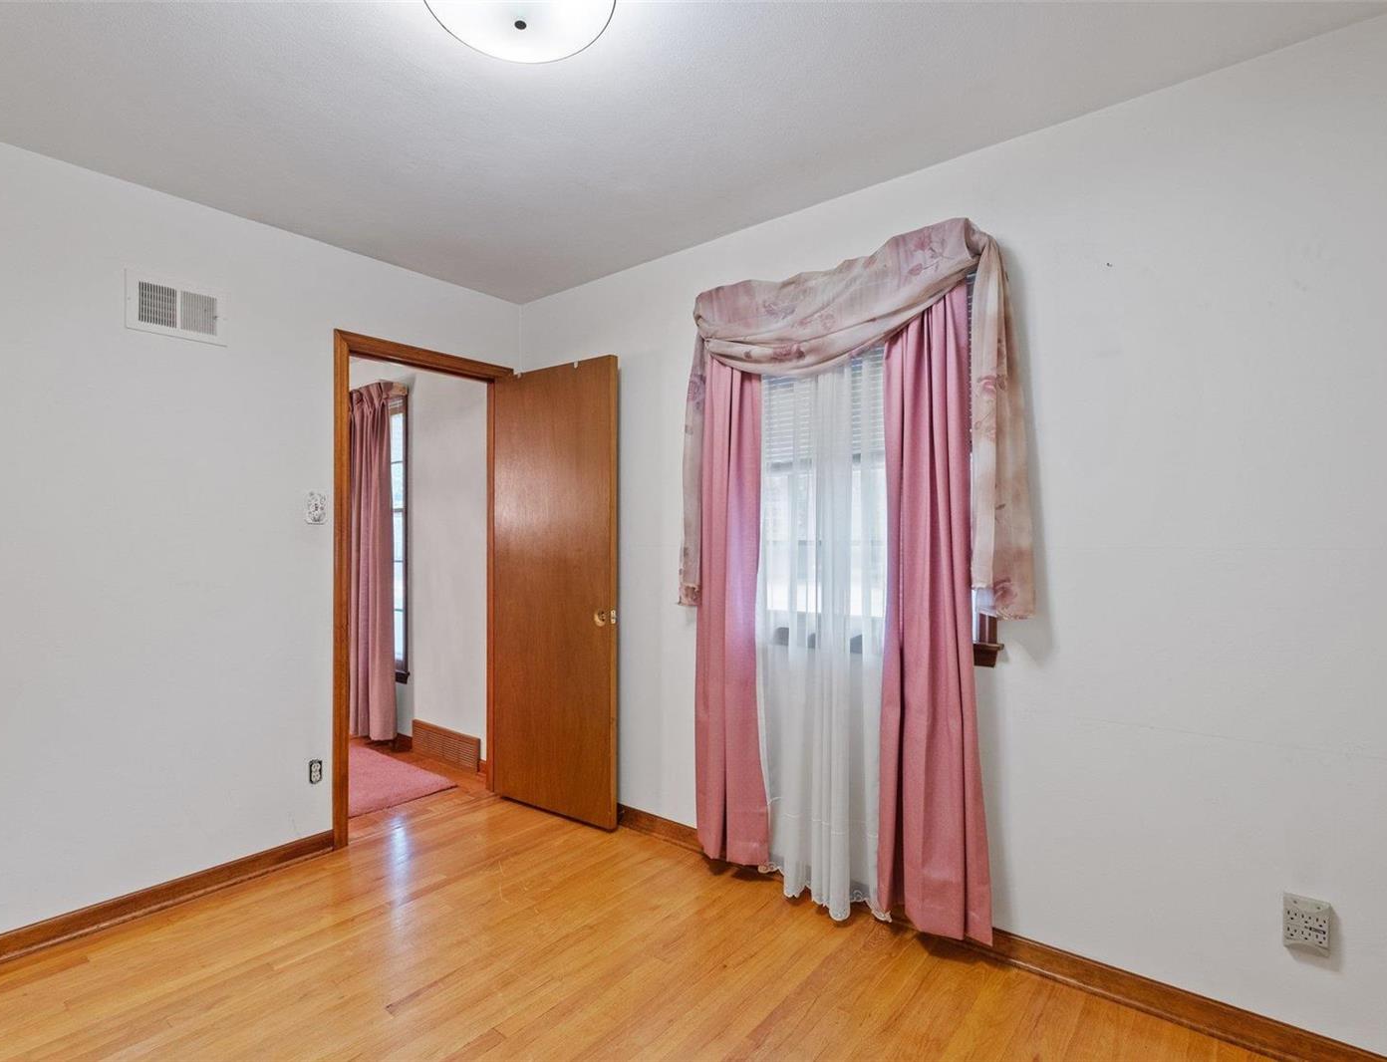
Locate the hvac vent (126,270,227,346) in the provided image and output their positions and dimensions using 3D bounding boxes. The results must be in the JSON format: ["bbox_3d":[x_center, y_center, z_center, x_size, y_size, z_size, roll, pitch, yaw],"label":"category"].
[{"bbox_3d":[-1.788,-0.774,2.310,0.018,0.197,0.285,-1,-1,41],"label":"hvac vent"}]

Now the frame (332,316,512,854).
[{"bbox_3d":[-1.213,0.237,3.033,0.123,2.100,0.841,-1,-1,41],"label":"frame"}]

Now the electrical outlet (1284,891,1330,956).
[{"bbox_3d":[1.444,0.933,1.563,0.078,0.122,0.036,-1,-1,37],"label":"electrical outlet"}]

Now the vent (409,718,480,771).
[{"bbox_3d":[-1.389,1.195,3.716,0.615,0.200,0.050,-1,-1,37],"label":"vent"}]

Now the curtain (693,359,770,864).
[{"bbox_3d":[0.142,0.197,2.486,0.320,2.040,0.110,-1,-1,37],"label":"curtain"}]

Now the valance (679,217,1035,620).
[{"bbox_3d":[0.454,-0.320,2.256,1.255,1.165,0.155,-1,-1,37],"label":"valance"}]

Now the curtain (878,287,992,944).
[{"bbox_3d":[0.734,0.190,2.034,0.330,2.040,0.110,-1,-1,37],"label":"curtain"}]

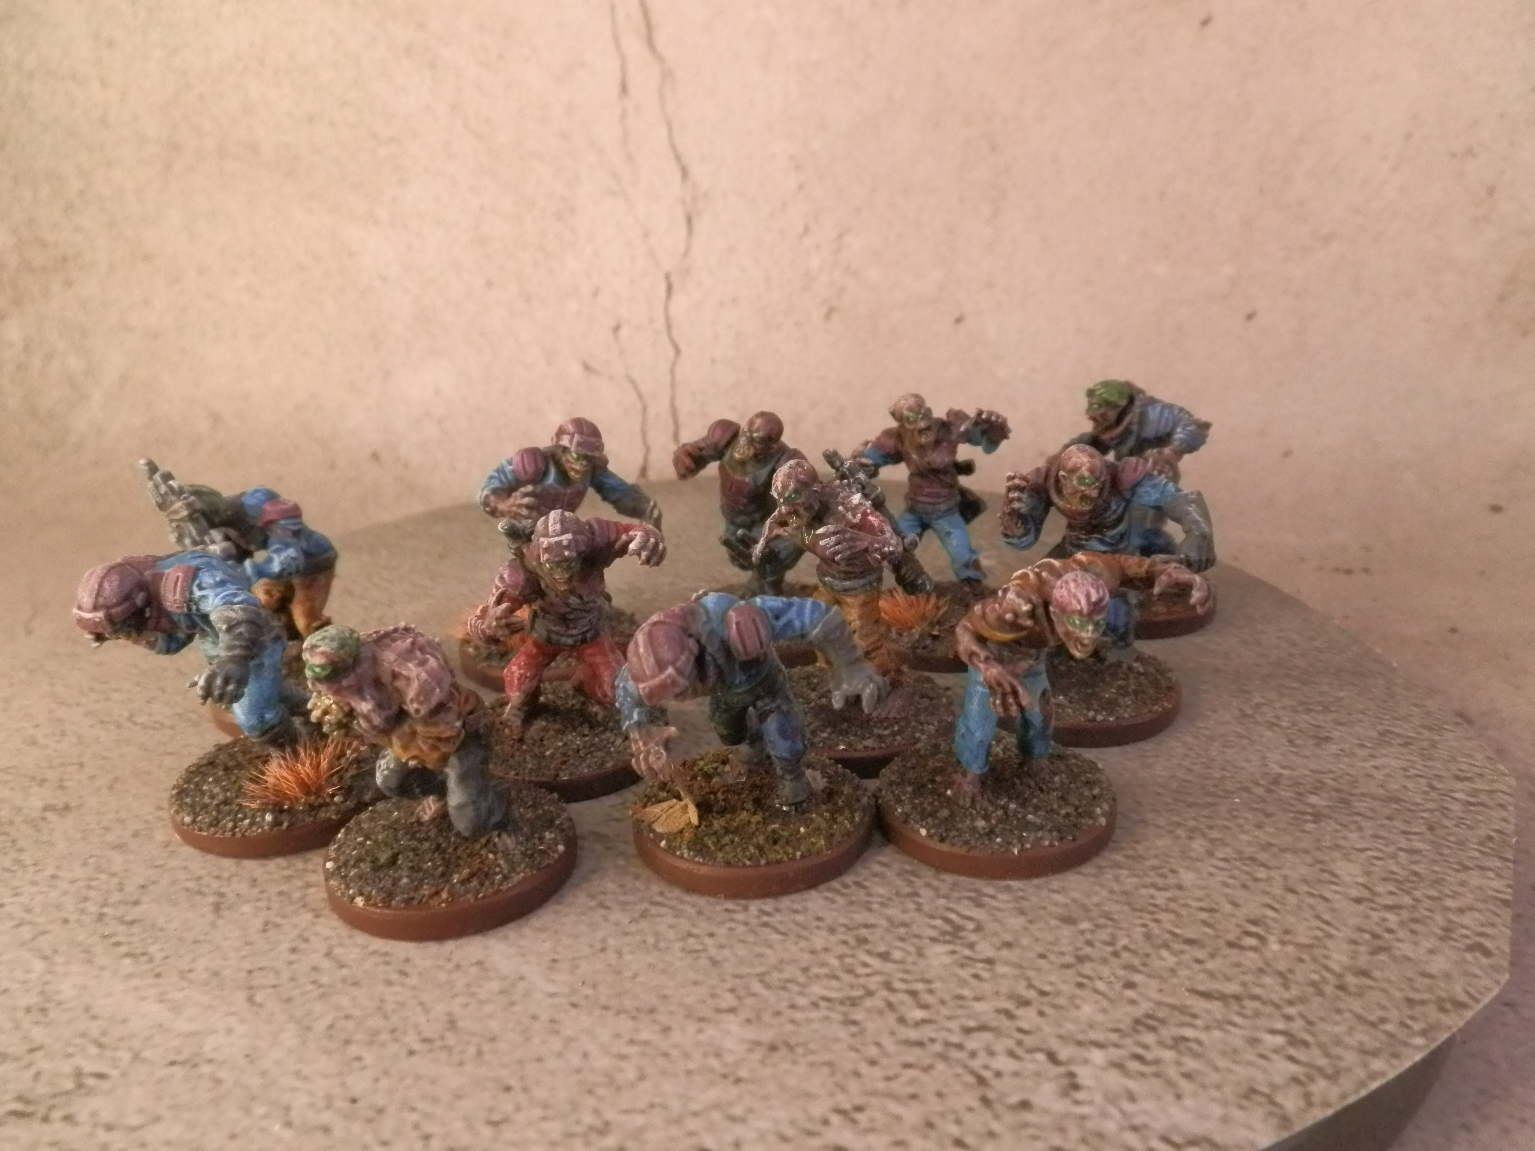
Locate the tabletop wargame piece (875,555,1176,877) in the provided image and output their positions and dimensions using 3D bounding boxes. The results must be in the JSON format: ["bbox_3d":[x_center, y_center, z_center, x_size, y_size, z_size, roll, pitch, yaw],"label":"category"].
[{"bbox_3d":[0.026,0.011,0.126,0.030,0.030,0.027,-4,20,-2],"label":"tabletop wargame piece"}]

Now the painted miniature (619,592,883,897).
[{"bbox_3d":[-0.002,0.014,0.126,0.026,0.028,0.026,7,22,26],"label":"painted miniature"}]

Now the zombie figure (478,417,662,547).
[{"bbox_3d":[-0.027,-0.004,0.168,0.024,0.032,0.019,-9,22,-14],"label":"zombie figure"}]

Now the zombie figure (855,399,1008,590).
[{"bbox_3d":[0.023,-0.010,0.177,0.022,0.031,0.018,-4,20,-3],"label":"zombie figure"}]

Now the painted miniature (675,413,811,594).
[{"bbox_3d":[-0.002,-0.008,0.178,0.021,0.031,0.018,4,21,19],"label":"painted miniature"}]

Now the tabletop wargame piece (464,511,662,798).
[{"bbox_3d":[-0.024,0.006,0.143,0.025,0.031,0.025,-5,21,-3],"label":"tabletop wargame piece"}]

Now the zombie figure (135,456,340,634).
[{"bbox_3d":[-0.070,-0.001,0.169,0.022,0.030,0.018,-15,23,-30],"label":"zombie figure"}]

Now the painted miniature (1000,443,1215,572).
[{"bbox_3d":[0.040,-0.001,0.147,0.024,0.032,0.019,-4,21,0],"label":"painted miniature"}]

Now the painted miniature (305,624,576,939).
[{"bbox_3d":[-0.033,0.017,0.123,0.025,0.028,0.026,10,23,31],"label":"painted miniature"}]

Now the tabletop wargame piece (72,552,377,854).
[{"bbox_3d":[-0.056,0.011,0.136,0.029,0.030,0.025,-18,25,-32],"label":"tabletop wargame piece"}]

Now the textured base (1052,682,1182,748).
[{"bbox_3d":[0.038,0.013,0.153,0.025,0.004,0.025,-4,21,0],"label":"textured base"}]

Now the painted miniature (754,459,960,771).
[{"bbox_3d":[0.009,0.002,0.144,0.025,0.035,0.025,10,25,31],"label":"painted miniature"}]

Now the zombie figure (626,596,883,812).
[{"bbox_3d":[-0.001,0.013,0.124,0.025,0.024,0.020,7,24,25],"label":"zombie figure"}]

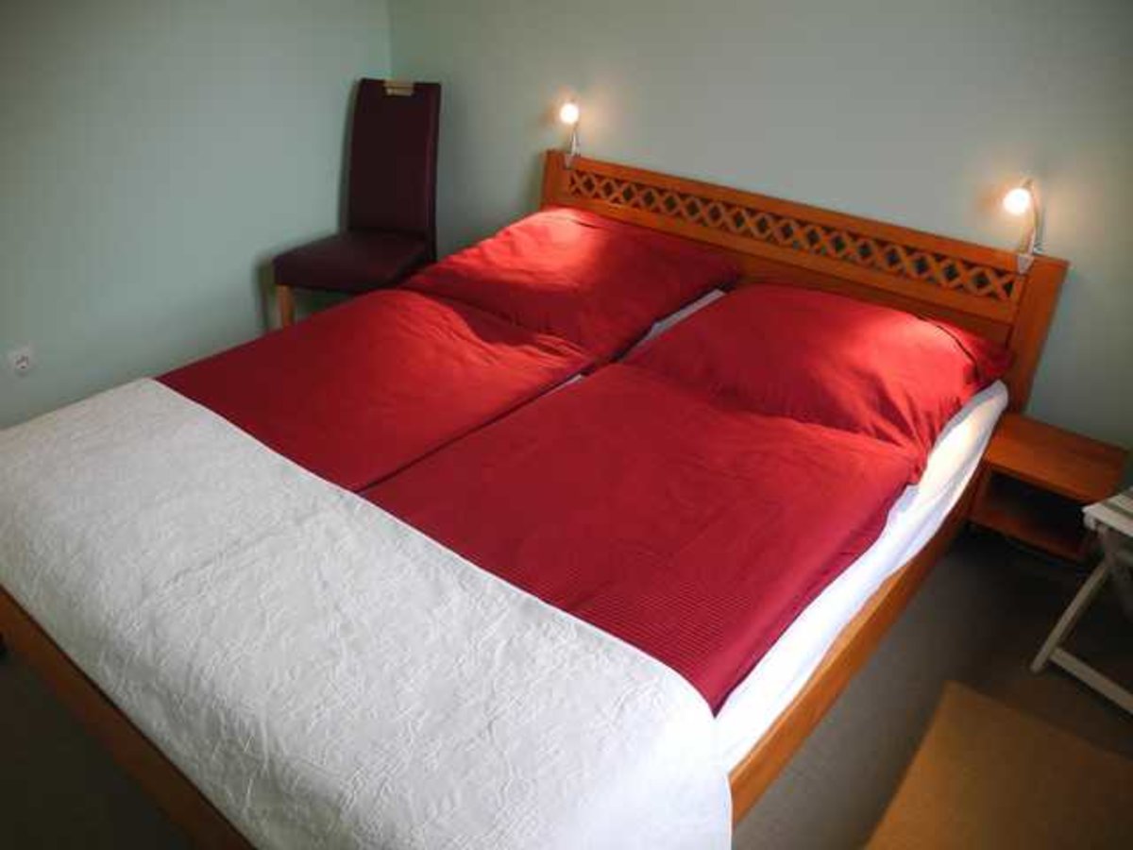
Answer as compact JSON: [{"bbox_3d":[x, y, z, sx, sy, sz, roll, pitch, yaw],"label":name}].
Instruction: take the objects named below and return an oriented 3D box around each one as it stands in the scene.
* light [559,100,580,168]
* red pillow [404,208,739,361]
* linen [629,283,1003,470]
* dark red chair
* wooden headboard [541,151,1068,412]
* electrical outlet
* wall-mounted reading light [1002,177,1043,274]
[{"bbox_3d":[0.004,-0.958,3.061,0.060,0.220,0.090,24,38,34],"label":"light"},{"bbox_3d":[0.007,-0.462,2.762,0.780,0.160,0.710,24,38,34],"label":"red pillow"},{"bbox_3d":[0.603,-0.169,2.278,0.780,0.160,0.710,24,38,34],"label":"linen"},{"bbox_3d":[-0.749,-0.723,3.456,0.450,1.010,0.560,10,32,16],"label":"dark red chair"},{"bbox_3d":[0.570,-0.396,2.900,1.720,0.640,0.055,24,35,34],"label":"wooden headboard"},{"bbox_3d":[-1.736,-0.199,2.917,0.015,0.080,0.080,24,38,34],"label":"electrical outlet"},{"bbox_3d":[1.106,-0.469,2.232,0.065,0.220,0.100,24,38,34],"label":"wall-mounted reading light"}]

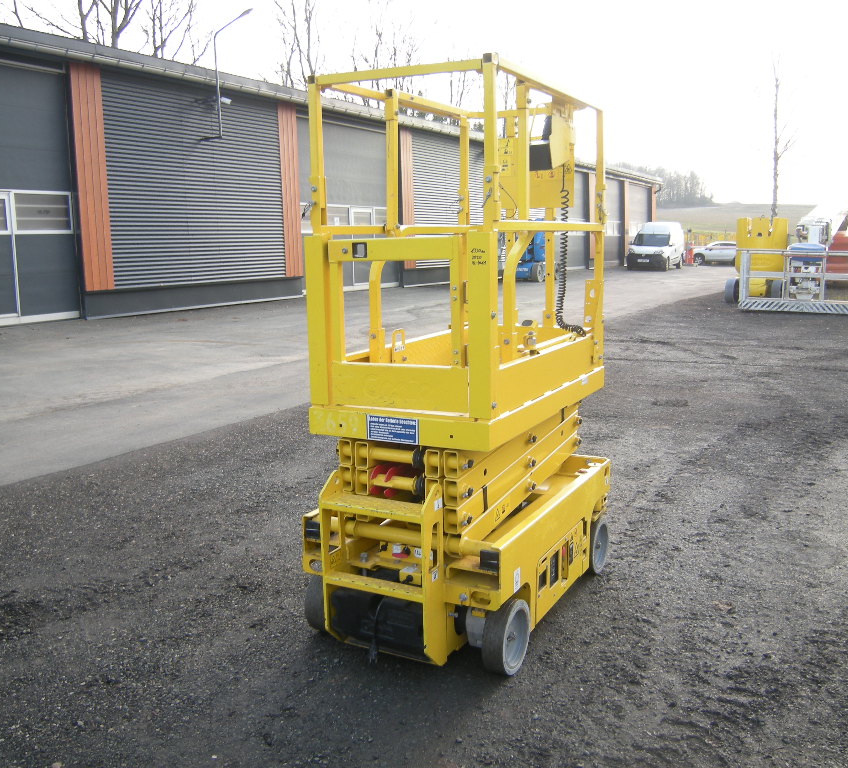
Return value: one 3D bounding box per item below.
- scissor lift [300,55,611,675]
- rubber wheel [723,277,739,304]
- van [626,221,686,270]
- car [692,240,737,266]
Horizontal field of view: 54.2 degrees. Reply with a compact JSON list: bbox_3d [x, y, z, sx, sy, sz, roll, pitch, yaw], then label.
[{"bbox_3d":[0.156,-0.103,3.171,0.770,1.980,1.420,4,11,28],"label":"scissor lift"},{"bbox_3d":[6.838,-2.044,18.300,0.210,0.560,0.560,6,12,40],"label":"rubber wheel"},{"bbox_3d":[10.470,-6.220,37.450,1.830,2.100,4.550,3,10,27],"label":"van"},{"bbox_3d":[18.311,-8.083,51.500,4.400,1.550,1.820,3,10,28],"label":"car"}]

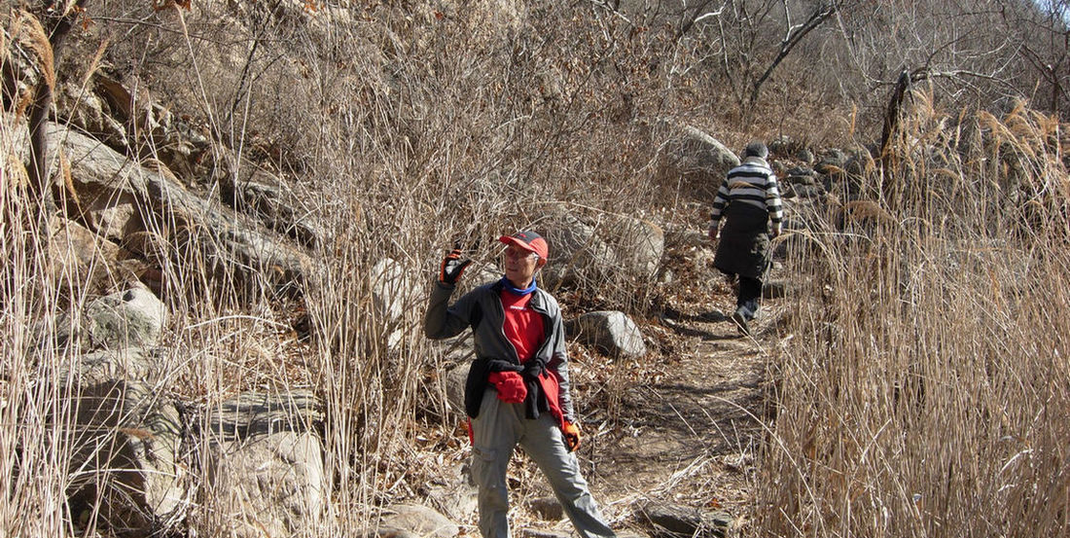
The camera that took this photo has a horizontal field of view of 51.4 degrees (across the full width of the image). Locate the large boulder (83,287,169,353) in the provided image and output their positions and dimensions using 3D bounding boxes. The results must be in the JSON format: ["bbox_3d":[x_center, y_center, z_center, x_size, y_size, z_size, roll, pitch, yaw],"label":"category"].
[{"bbox_3d":[-2.727,0.330,7.400,0.540,0.410,0.480,-1,4,-19],"label":"large boulder"}]

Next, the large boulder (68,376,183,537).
[{"bbox_3d":[-2.200,1.012,6.000,0.600,0.700,0.600,-1,4,-19],"label":"large boulder"}]

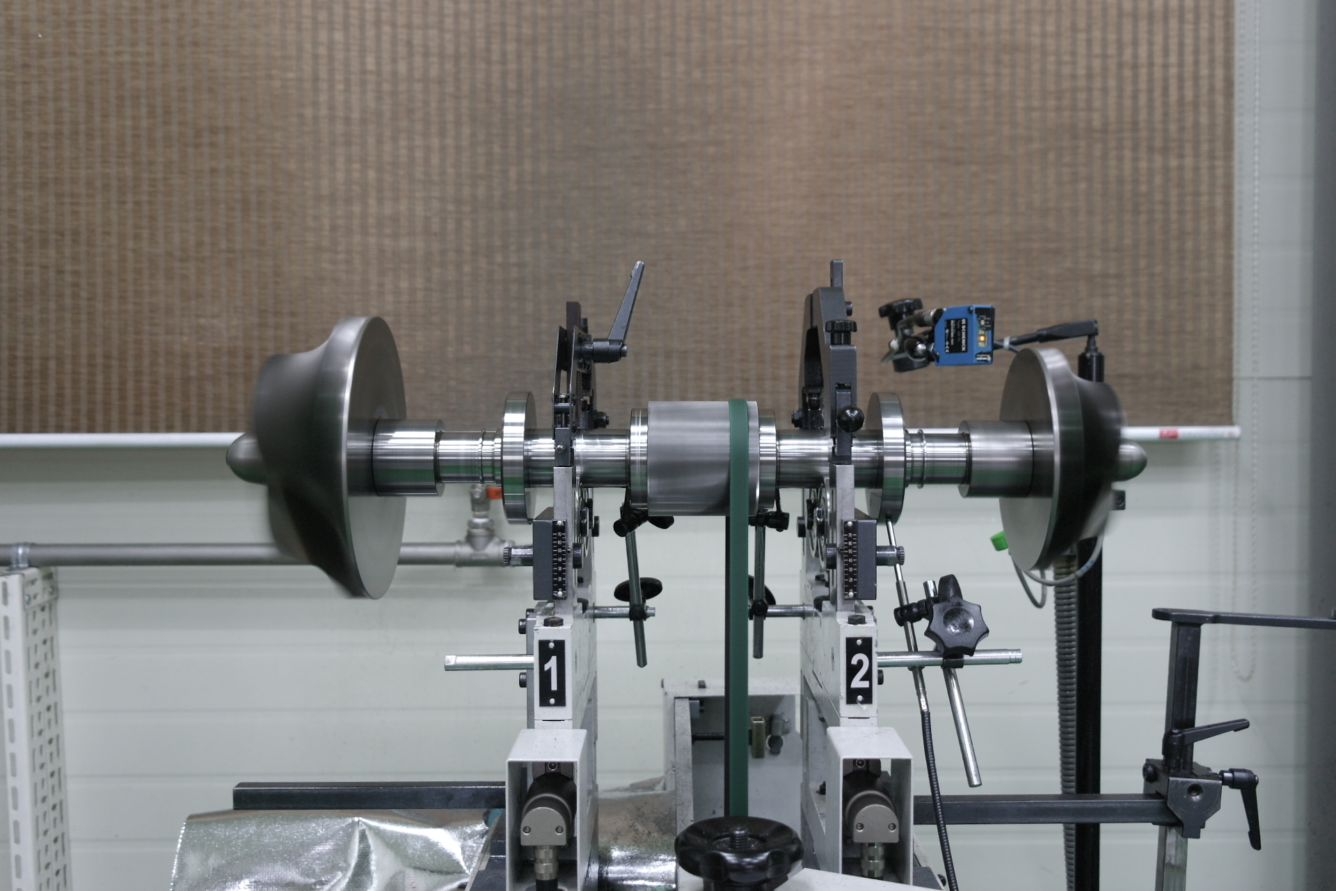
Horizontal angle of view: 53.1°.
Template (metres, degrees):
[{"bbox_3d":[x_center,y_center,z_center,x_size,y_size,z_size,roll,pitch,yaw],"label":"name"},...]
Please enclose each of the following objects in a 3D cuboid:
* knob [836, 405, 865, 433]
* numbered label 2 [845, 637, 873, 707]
[{"bbox_3d":[0.137,-0.019,0.998,0.020,0.020,0.020,0,2,0],"label":"knob"},{"bbox_3d":[0.143,0.169,1.002,0.020,0.050,0.002,0,2,0],"label":"numbered label 2"}]

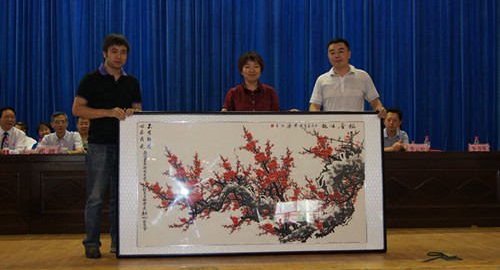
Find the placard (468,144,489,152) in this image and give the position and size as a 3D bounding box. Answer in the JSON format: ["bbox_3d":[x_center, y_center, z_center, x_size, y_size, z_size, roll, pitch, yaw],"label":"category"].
[{"bbox_3d":[2.364,0.139,6.430,0.210,0.088,0.060,0,1,-3],"label":"placard"}]

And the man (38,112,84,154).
[{"bbox_3d":[-1.963,0.335,6.520,0.520,1.200,0.680,0,1,-10],"label":"man"}]

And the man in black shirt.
[{"bbox_3d":[-1.130,0.076,4.950,0.560,1.750,0.420,-1,1,-23],"label":"man in black shirt"}]

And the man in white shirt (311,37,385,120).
[{"bbox_3d":[0.812,0.073,5.200,0.620,1.750,0.380,0,1,7],"label":"man in white shirt"}]

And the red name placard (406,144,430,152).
[{"bbox_3d":[1.710,0.138,6.380,0.210,0.088,0.060,0,1,-3],"label":"red name placard"}]

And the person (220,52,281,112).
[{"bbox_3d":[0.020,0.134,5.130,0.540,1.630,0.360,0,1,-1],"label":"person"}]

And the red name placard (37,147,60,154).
[{"bbox_3d":[-1.970,0.161,6.080,0.205,0.088,0.060,0,1,-3],"label":"red name placard"}]

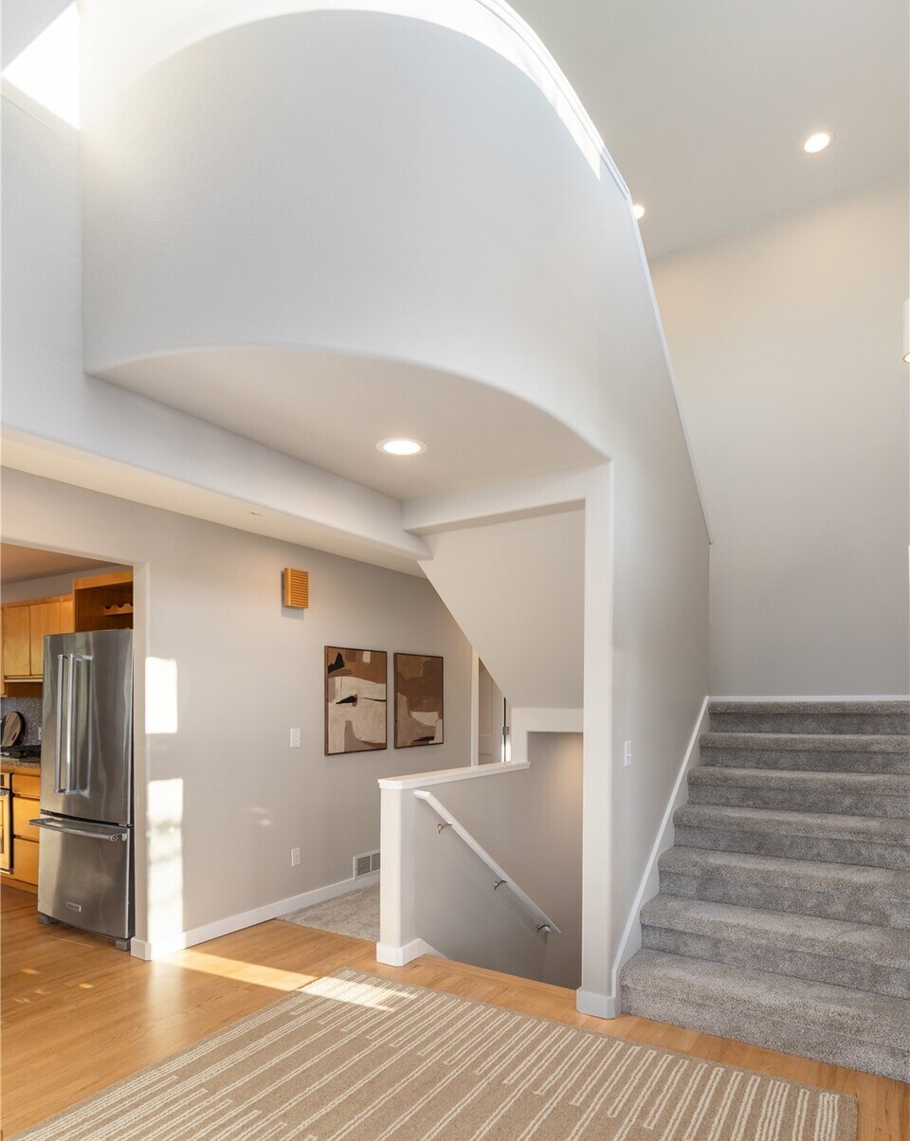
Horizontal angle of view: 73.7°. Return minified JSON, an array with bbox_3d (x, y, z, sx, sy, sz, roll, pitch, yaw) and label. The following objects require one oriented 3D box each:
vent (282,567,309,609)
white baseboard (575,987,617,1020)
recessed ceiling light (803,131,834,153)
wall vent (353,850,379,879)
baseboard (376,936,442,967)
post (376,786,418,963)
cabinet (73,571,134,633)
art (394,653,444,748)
[{"bbox_3d":[-1.044,0.116,3.999,0.065,0.250,0.165,-6,-10,35],"label":"vent"},{"bbox_3d":[0.628,1.898,2.660,0.165,0.085,0.100,-5,-9,32],"label":"white baseboard"},{"bbox_3d":[2.361,-2.789,3.950,0.180,0.030,0.180,-5,-10,33],"label":"recessed ceiling light"},{"bbox_3d":[-0.629,2.223,4.585,0.020,0.170,0.340,-6,-10,35],"label":"wall vent"},{"bbox_3d":[-0.244,2.027,3.289,0.145,0.090,0.330,-5,-10,34],"label":"baseboard"},{"bbox_3d":[-0.297,1.577,3.205,0.140,0.890,0.140,-5,-10,34],"label":"post"},{"bbox_3d":[-1.860,0.236,3.832,0.900,0.370,0.600,-5,-10,33],"label":"cabinet"},{"bbox_3d":[-0.293,1.082,5.062,0.030,0.740,0.620,-6,-10,35],"label":"art"}]

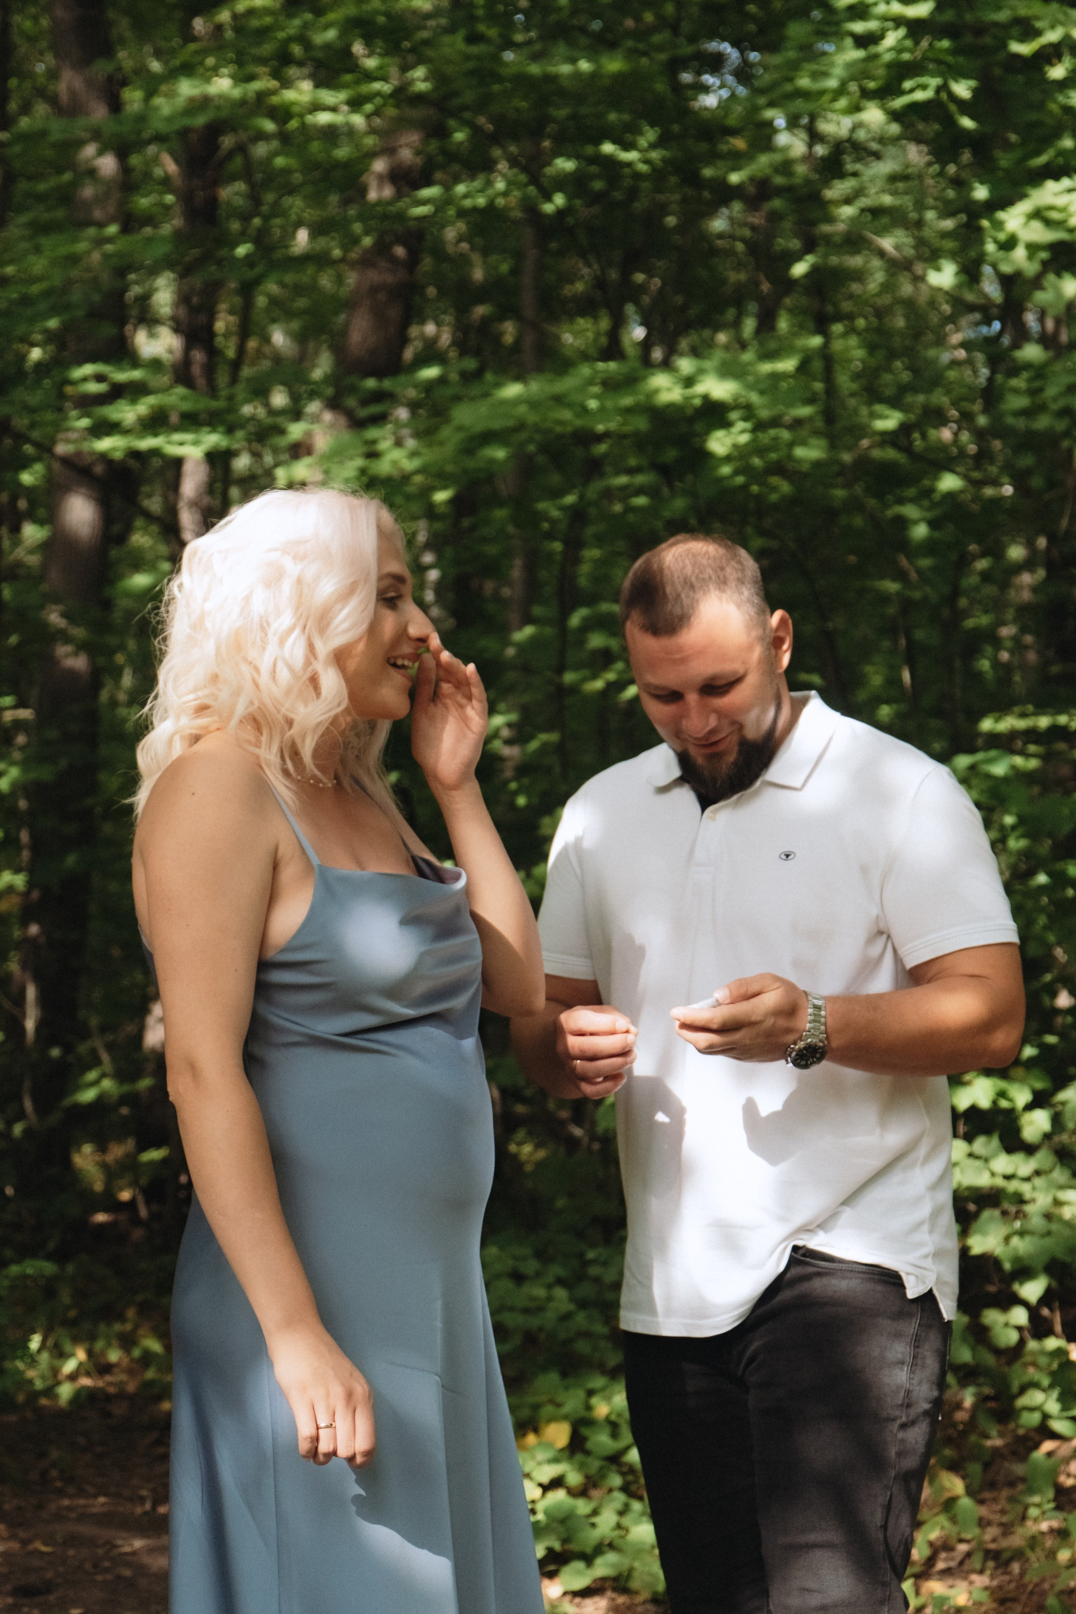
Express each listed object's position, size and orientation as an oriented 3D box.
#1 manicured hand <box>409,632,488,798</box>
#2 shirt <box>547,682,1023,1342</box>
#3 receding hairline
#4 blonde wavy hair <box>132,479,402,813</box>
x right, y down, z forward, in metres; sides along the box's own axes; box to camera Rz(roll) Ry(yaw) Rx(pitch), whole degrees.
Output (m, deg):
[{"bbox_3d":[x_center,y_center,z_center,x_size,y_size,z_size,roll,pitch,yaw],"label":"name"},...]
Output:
[{"bbox_3d":[-0.097,-0.100,2.620,0.085,0.178,0.075,0,0,20],"label":"manicured hand"},{"bbox_3d":[0.277,0.238,2.800,0.560,0.730,0.350,0,0,26],"label":"shirt"},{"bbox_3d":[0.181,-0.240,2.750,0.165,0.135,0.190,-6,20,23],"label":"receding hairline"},{"bbox_3d":[-0.285,-0.165,2.590,0.275,0.345,0.250,0,0,12],"label":"blonde wavy hair"}]

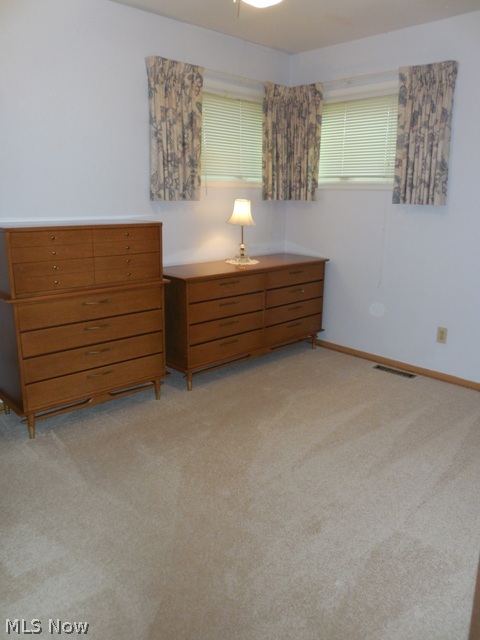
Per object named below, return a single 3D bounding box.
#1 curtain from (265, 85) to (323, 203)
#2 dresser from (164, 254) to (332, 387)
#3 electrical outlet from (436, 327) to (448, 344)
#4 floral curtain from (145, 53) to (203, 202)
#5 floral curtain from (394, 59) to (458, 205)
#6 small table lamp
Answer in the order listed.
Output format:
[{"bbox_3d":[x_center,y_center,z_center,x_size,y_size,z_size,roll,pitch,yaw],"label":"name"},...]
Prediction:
[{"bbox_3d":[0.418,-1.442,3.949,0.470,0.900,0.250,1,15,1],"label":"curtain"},{"bbox_3d":[0.028,-0.047,3.788,1.497,0.790,0.495,-13,20,-41],"label":"dresser"},{"bbox_3d":[1.463,0.115,3.481,0.013,0.116,0.070,-13,20,-42],"label":"electrical outlet"},{"bbox_3d":[-0.436,-1.284,3.312,0.455,0.900,0.110,-13,20,-42],"label":"floral curtain"},{"bbox_3d":[1.250,-1.251,3.284,0.110,0.900,0.420,-13,20,-42],"label":"floral curtain"},{"bbox_3d":[0.026,-0.684,3.722,0.235,0.475,0.235,1,15,1],"label":"small table lamp"}]

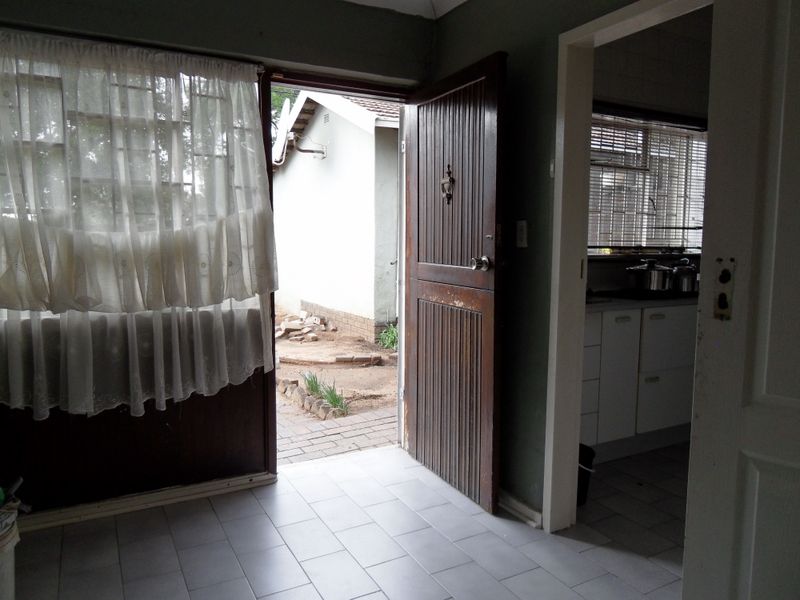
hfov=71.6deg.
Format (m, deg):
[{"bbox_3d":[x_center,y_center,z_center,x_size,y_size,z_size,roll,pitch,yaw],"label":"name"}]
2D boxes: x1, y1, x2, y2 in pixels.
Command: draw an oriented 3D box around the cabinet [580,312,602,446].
[{"bbox_3d":[0.738,0.417,3.115,0.450,0.730,0.570,-3,6,-29],"label":"cabinet"}]

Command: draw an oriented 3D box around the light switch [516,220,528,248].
[{"bbox_3d":[0.536,-0.289,2.449,0.013,0.118,0.070,-3,6,-29],"label":"light switch"}]

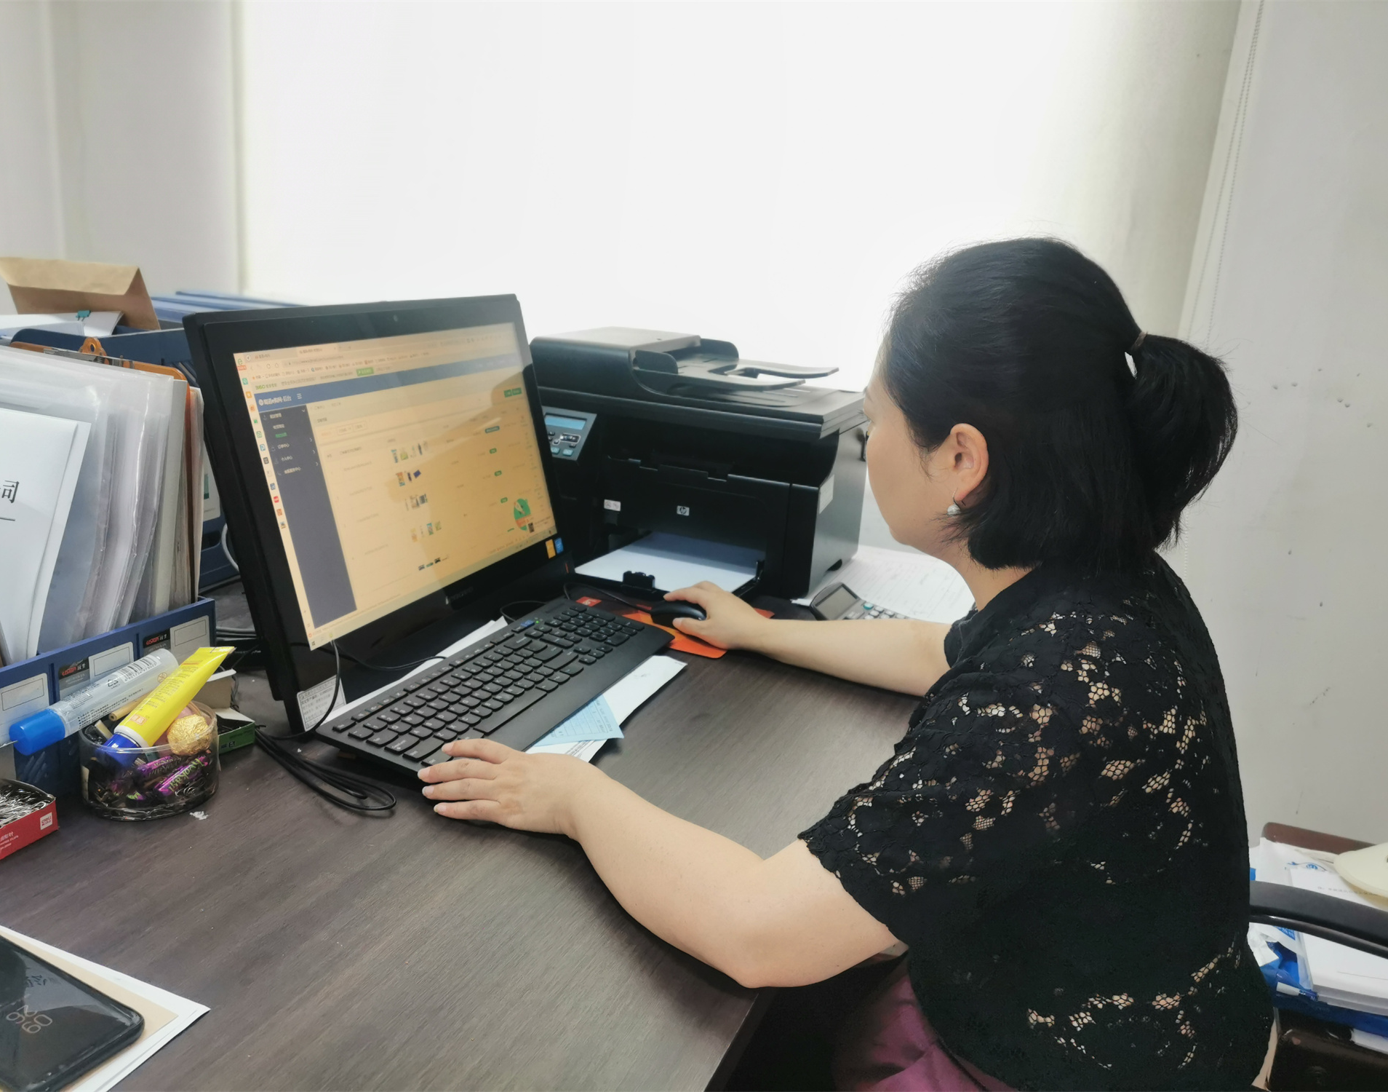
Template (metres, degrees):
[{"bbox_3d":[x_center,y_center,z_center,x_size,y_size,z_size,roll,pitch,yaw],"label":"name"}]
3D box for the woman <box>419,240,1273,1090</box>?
[{"bbox_3d":[0.142,0.344,1.037,0.680,1.220,0.600,10,17,21],"label":"woman"}]

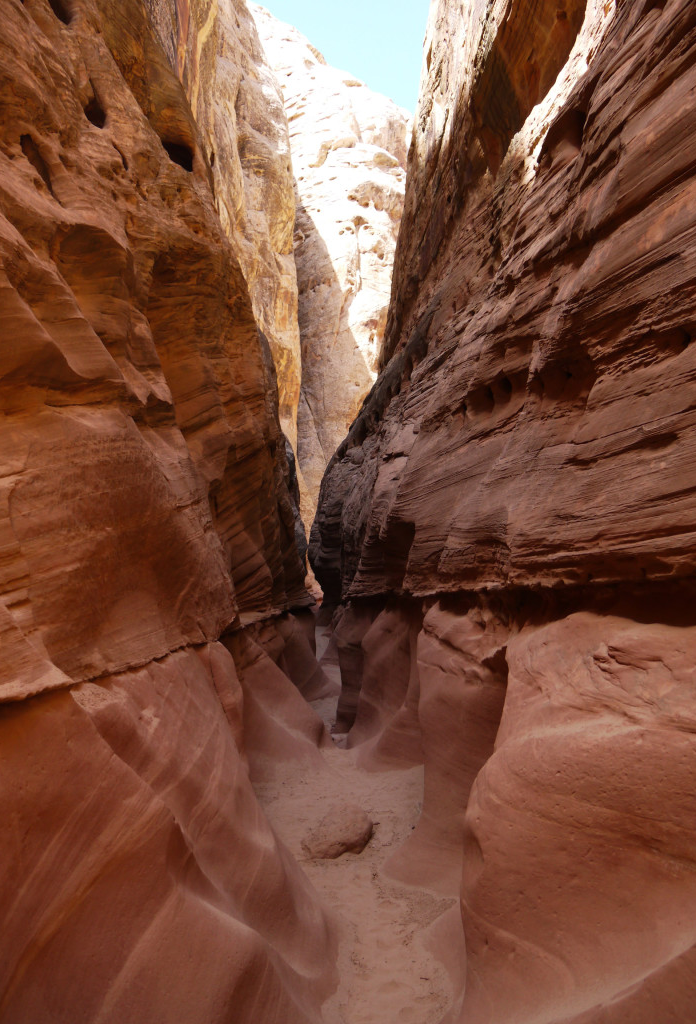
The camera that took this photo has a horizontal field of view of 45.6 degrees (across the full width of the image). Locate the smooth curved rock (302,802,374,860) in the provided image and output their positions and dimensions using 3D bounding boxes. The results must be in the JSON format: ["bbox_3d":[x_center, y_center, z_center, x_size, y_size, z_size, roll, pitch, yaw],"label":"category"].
[{"bbox_3d":[-0.058,1.760,4.600,0.375,0.175,0.345,1,-4,-20],"label":"smooth curved rock"}]

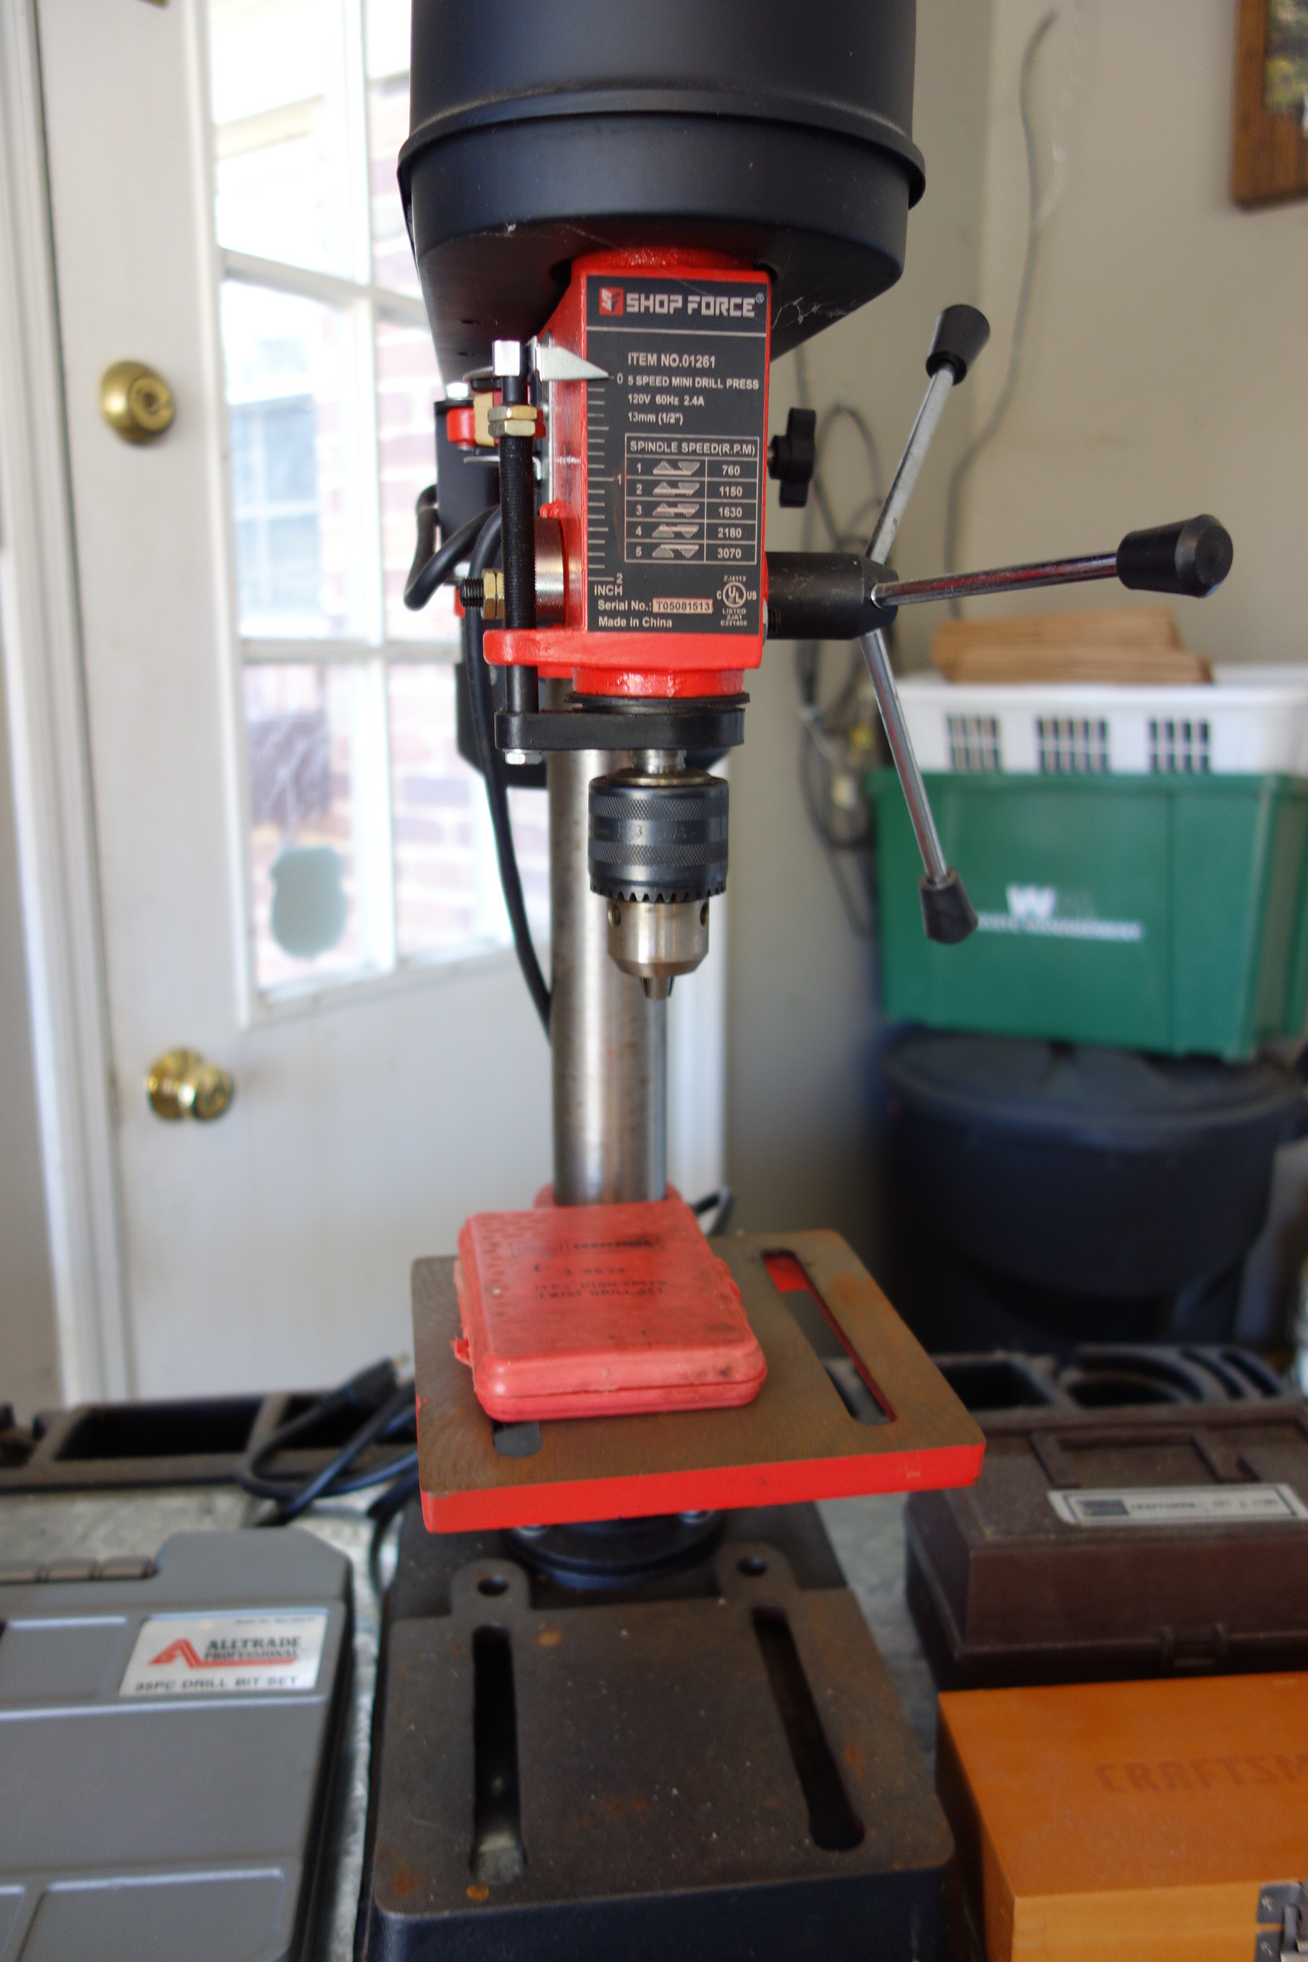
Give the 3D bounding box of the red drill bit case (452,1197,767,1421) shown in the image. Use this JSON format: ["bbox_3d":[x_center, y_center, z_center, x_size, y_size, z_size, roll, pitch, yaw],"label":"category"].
[{"bbox_3d":[-0.018,0.105,0.504,0.092,0.020,0.119,-2,14,-9],"label":"red drill bit case"}]

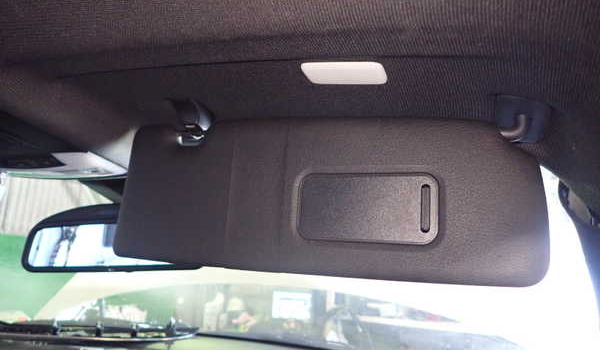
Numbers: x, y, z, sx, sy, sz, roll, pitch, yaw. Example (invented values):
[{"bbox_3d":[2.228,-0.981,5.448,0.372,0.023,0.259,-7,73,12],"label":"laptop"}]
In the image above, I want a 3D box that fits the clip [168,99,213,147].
[{"bbox_3d":[-0.123,-0.059,0.485,0.040,0.046,0.037,-1,-10,15],"label":"clip"}]

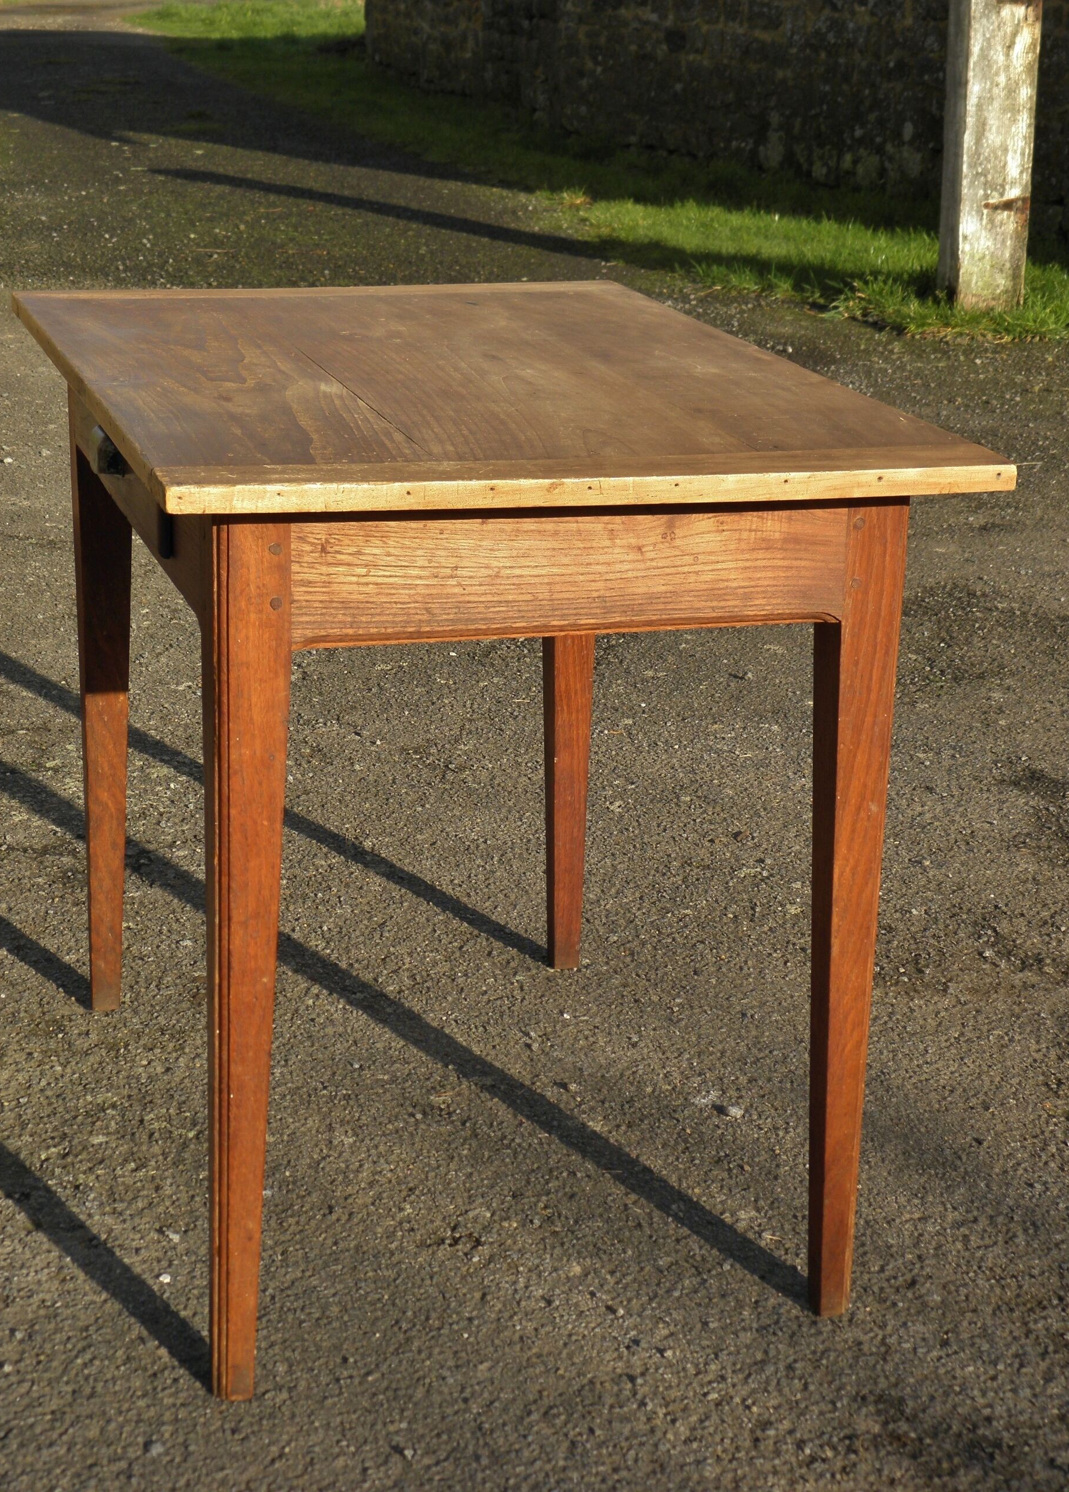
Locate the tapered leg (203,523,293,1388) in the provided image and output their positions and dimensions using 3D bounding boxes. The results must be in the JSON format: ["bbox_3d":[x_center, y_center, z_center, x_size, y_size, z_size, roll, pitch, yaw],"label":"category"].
[{"bbox_3d":[-0.222,0.168,1.945,0.057,0.731,0.055,-4,19,-17],"label":"tapered leg"}]

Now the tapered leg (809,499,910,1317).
[{"bbox_3d":[0.246,0.139,2.085,0.057,0.731,0.055,-4,19,-17],"label":"tapered leg"}]

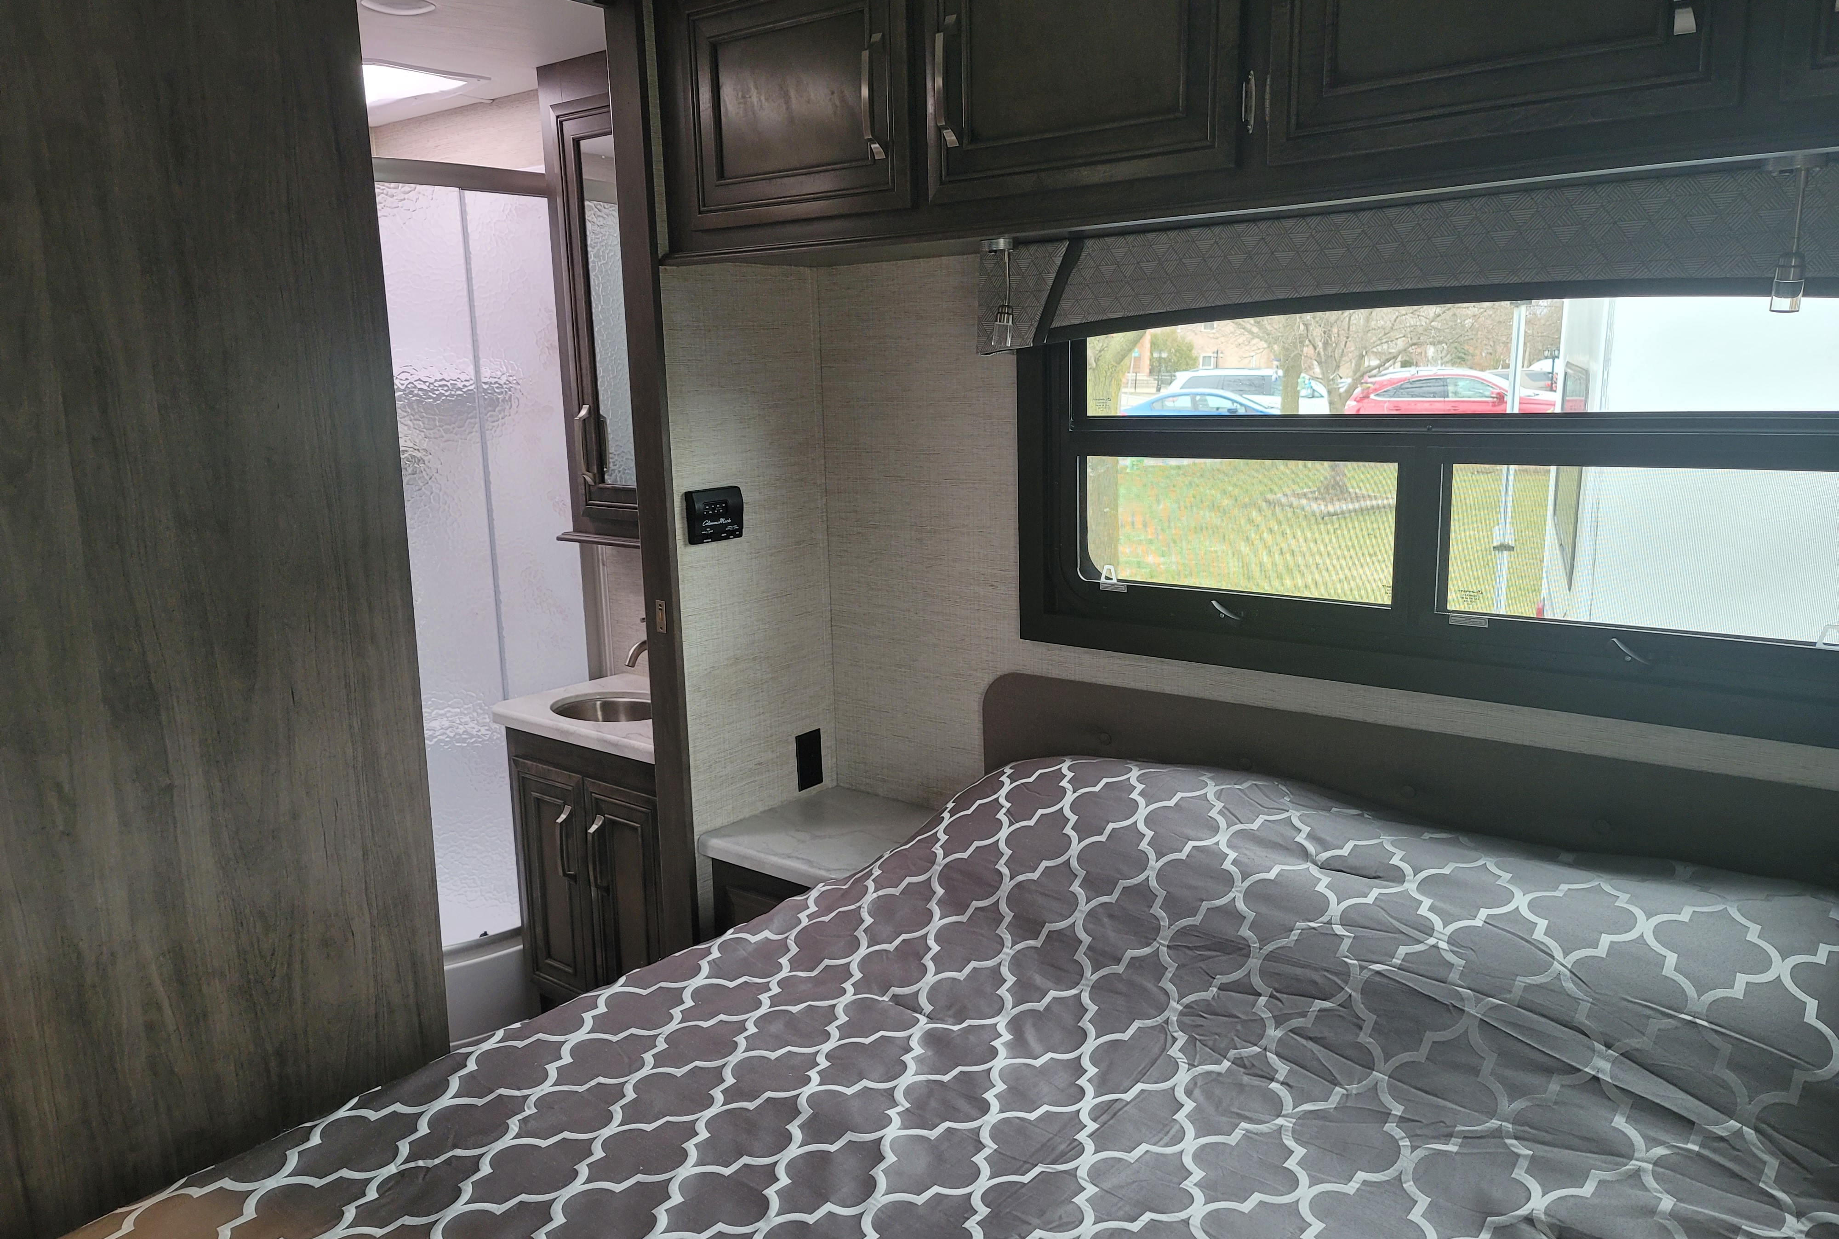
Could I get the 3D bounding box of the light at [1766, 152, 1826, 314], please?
[{"bbox_3d":[0.924,-0.409,1.407,0.060,0.166,0.060,7,13,38],"label":"light"}]

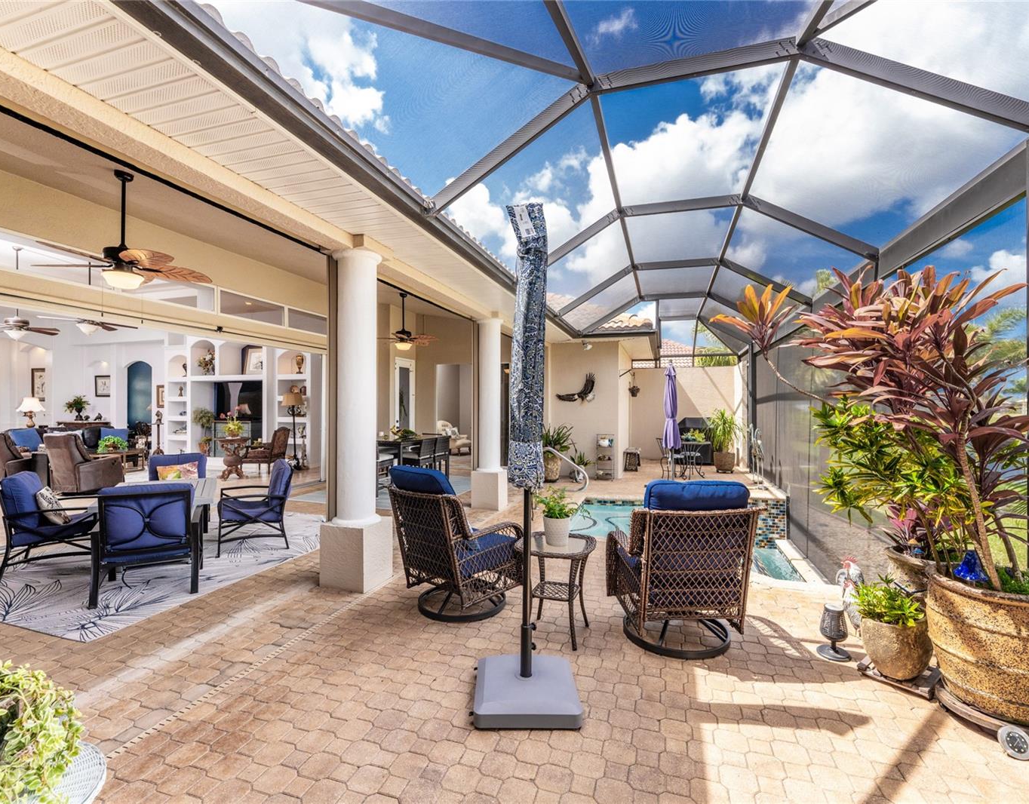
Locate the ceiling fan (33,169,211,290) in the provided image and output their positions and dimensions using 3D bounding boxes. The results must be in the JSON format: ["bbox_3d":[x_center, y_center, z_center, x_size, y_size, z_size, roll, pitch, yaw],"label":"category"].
[{"bbox_3d":[-3.198,-1.416,3.861,1.307,0.990,1.287,0,0,18],"label":"ceiling fan"}]

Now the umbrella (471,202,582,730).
[{"bbox_3d":[0.059,0.243,2.317,0.470,2.435,0.470,0,0,0],"label":"umbrella"}]

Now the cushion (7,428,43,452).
[{"bbox_3d":[-9.691,0.766,9.300,0.170,0.460,0.480,-22,-5,11],"label":"cushion"}]

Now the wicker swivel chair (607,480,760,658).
[{"bbox_3d":[1.020,0.955,2.950,0.723,1.000,0.832,0,0,0],"label":"wicker swivel chair"}]

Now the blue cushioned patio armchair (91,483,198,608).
[{"bbox_3d":[-2.839,1.035,3.673,0.673,0.851,0.723,0,0,-27],"label":"blue cushioned patio armchair"}]

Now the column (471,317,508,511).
[{"bbox_3d":[-0.345,0.150,6.684,0.405,2.680,0.405,0,-1,18],"label":"column"}]

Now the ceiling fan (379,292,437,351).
[{"bbox_3d":[-1.962,-1.420,8.329,1.300,1.000,1.300,0,-1,18],"label":"ceiling fan"}]

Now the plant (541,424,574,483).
[{"bbox_3d":[0.735,0.948,9.003,0.750,1.130,0.720,0,0,18],"label":"plant"}]

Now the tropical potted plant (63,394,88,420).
[{"bbox_3d":[-12.348,0.146,13.200,0.540,0.720,0.540,0,-1,18],"label":"tropical potted plant"}]

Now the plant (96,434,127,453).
[{"bbox_3d":[-8.828,0.910,10.300,0.520,0.400,0.540,0,-1,18],"label":"plant"}]

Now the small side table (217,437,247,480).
[{"bbox_3d":[-5.526,1.093,9.202,0.550,0.770,0.550,0,0,18],"label":"small side table"}]

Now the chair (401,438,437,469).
[{"bbox_3d":[-1.688,1.052,7.986,0.550,0.900,0.500,0,-1,18],"label":"chair"}]

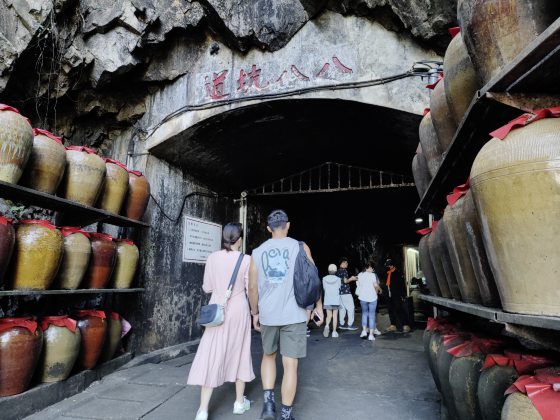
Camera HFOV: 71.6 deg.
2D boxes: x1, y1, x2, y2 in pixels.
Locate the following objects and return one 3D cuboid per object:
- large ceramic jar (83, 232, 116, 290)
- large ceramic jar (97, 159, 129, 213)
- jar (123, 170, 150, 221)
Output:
[{"bbox_3d":[-2.023,0.570,4.340,0.360,0.617,0.360,0,-11,0],"label":"large ceramic jar"},{"bbox_3d":[-2.003,-0.280,4.631,0.360,0.633,0.360,0,-11,0],"label":"large ceramic jar"},{"bbox_3d":[-1.917,-0.184,5.167,0.350,0.647,0.350,0,-11,0],"label":"jar"}]

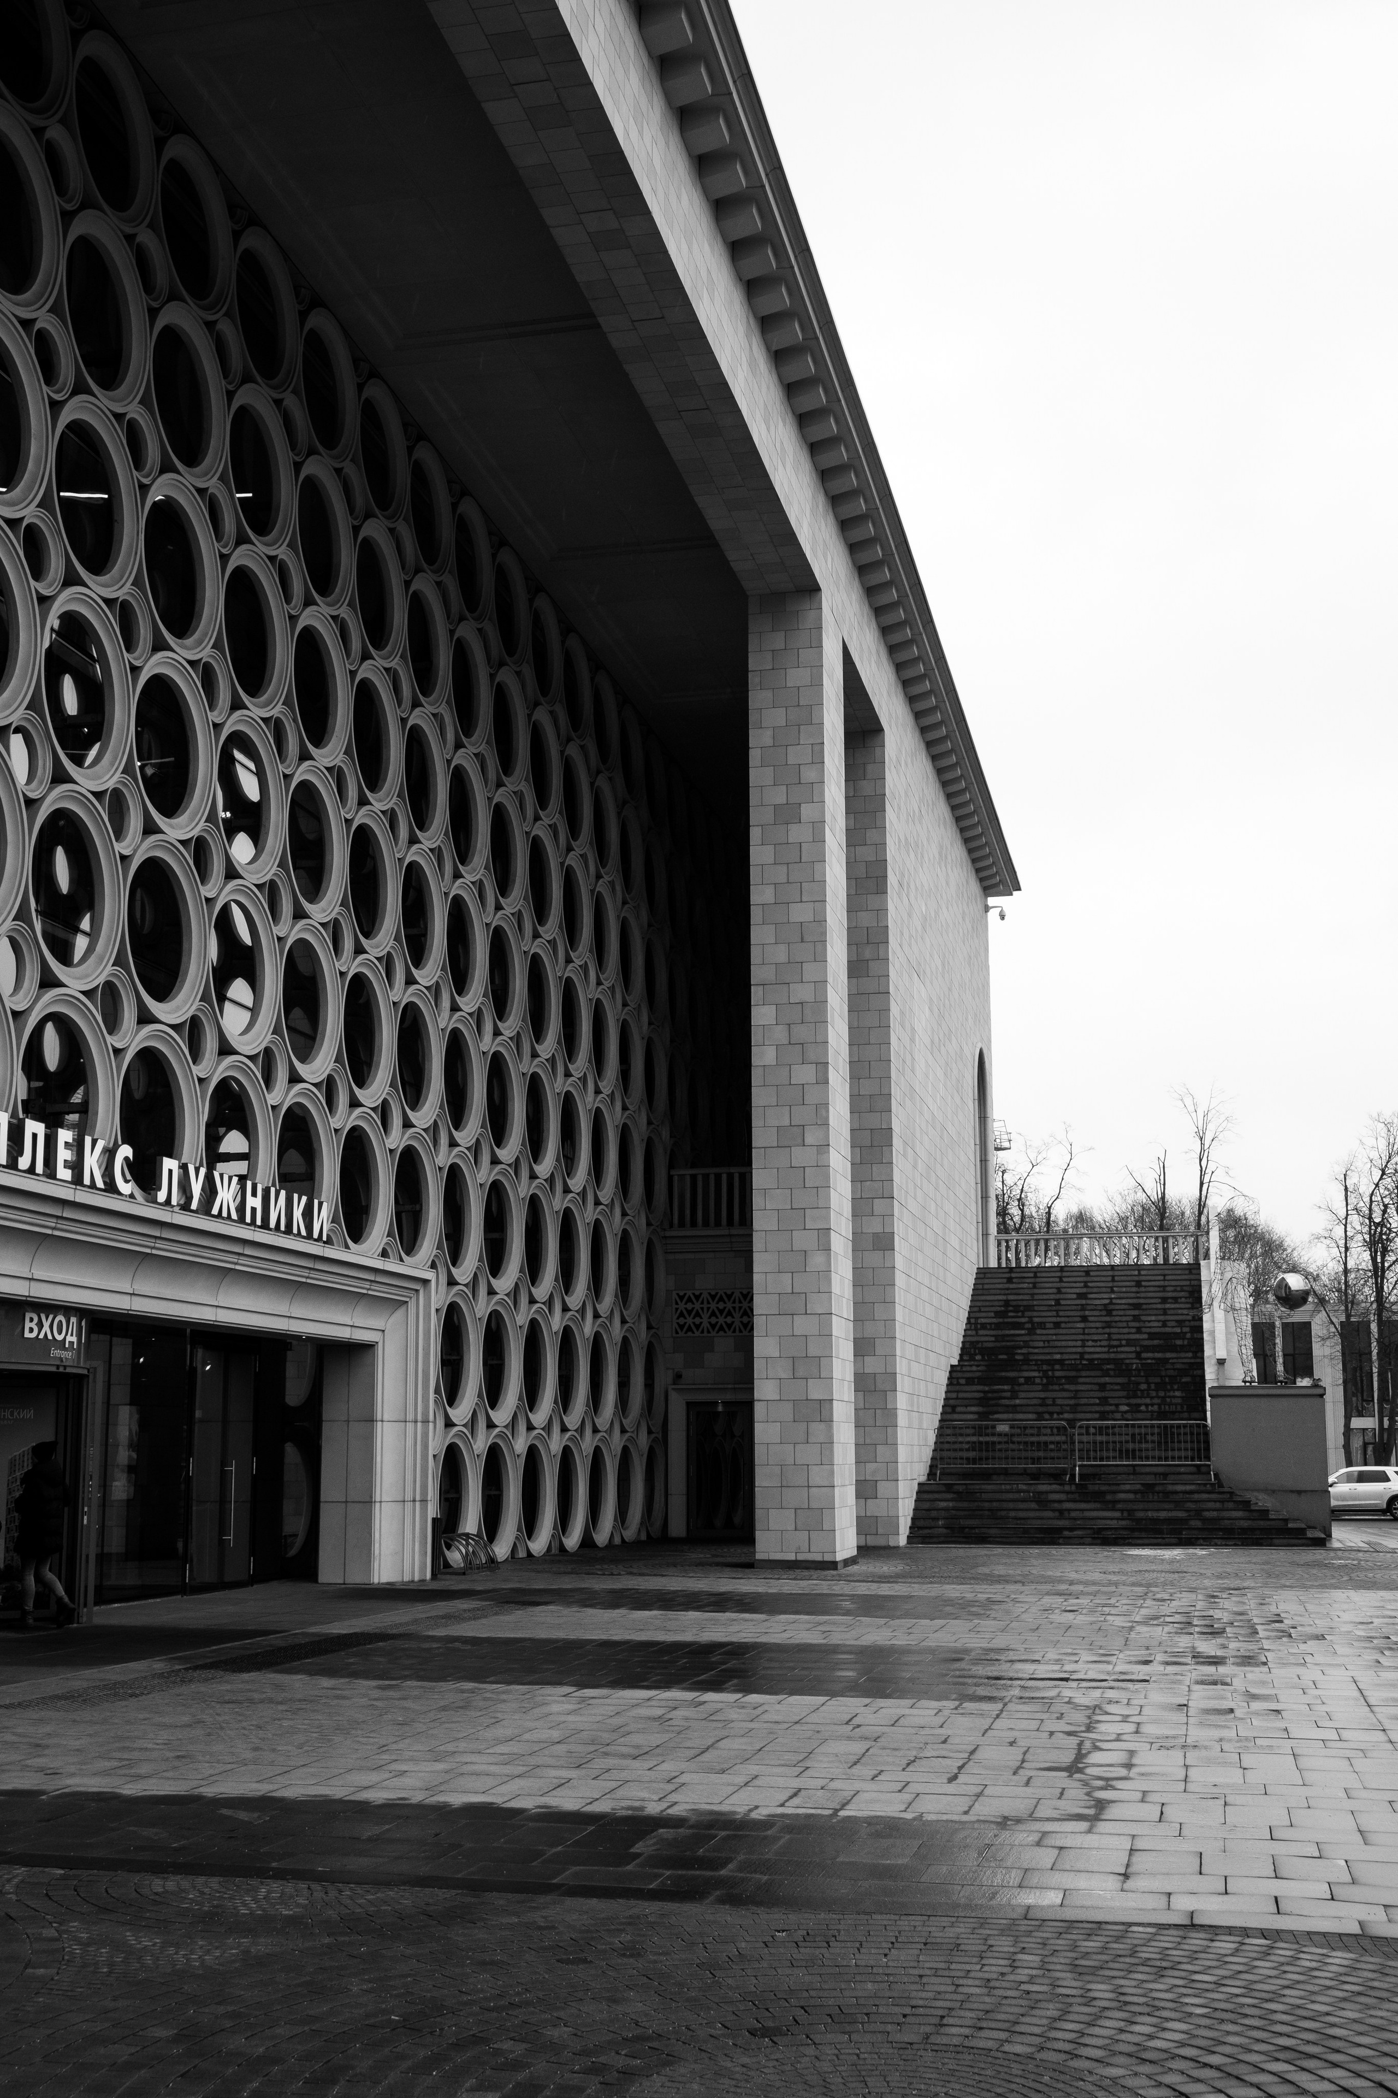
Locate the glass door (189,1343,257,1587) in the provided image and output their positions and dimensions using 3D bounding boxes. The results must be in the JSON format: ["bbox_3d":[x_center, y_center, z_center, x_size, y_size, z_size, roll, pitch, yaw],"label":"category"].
[{"bbox_3d":[-5.836,5.195,27.479,0.115,2.920,1.815,-2,-11,13],"label":"glass door"}]

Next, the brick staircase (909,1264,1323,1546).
[{"bbox_3d":[8.671,6.864,45.384,7.123,5.989,13.926,-2,-11,13],"label":"brick staircase"}]

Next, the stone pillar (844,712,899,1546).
[{"bbox_3d":[3.006,1.511,40.145,1.209,14.636,1.287,-2,-11,13],"label":"stone pillar"}]

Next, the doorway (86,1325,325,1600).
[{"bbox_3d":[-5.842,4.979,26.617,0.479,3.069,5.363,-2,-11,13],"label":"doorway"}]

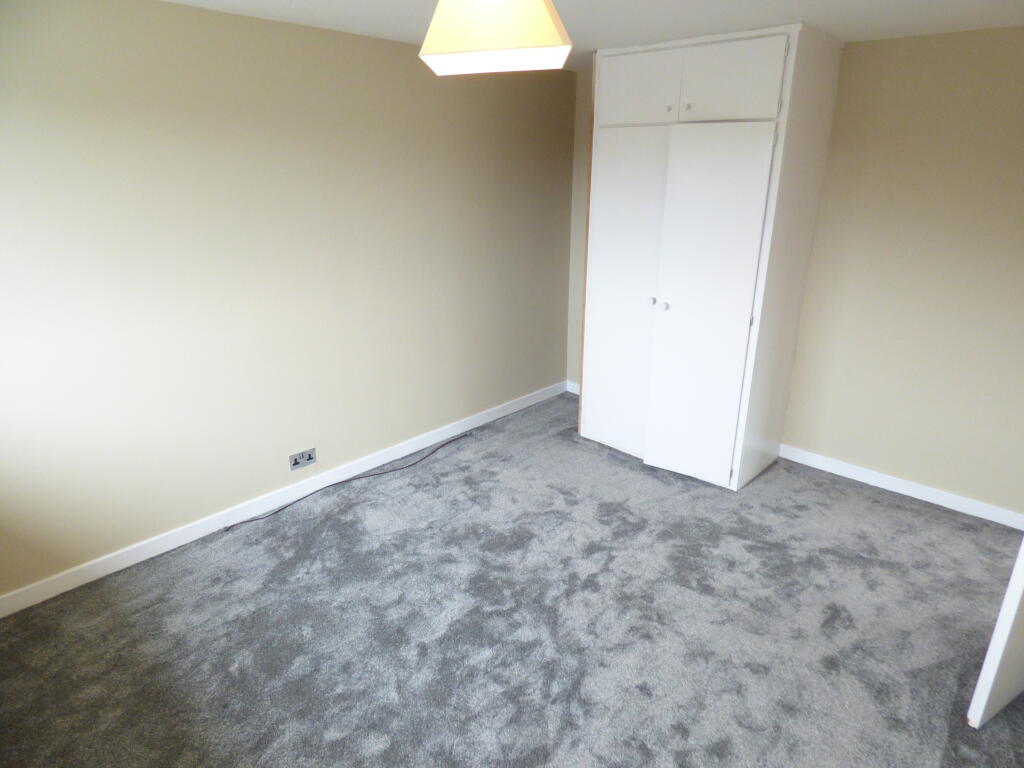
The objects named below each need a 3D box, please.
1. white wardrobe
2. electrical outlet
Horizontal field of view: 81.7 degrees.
[{"bbox_3d":[1.060,-0.676,3.483,1.090,2.290,0.580,18,26,41],"label":"white wardrobe"},{"bbox_3d":[-1.132,0.410,3.218,0.012,0.087,0.147,18,26,41],"label":"electrical outlet"}]

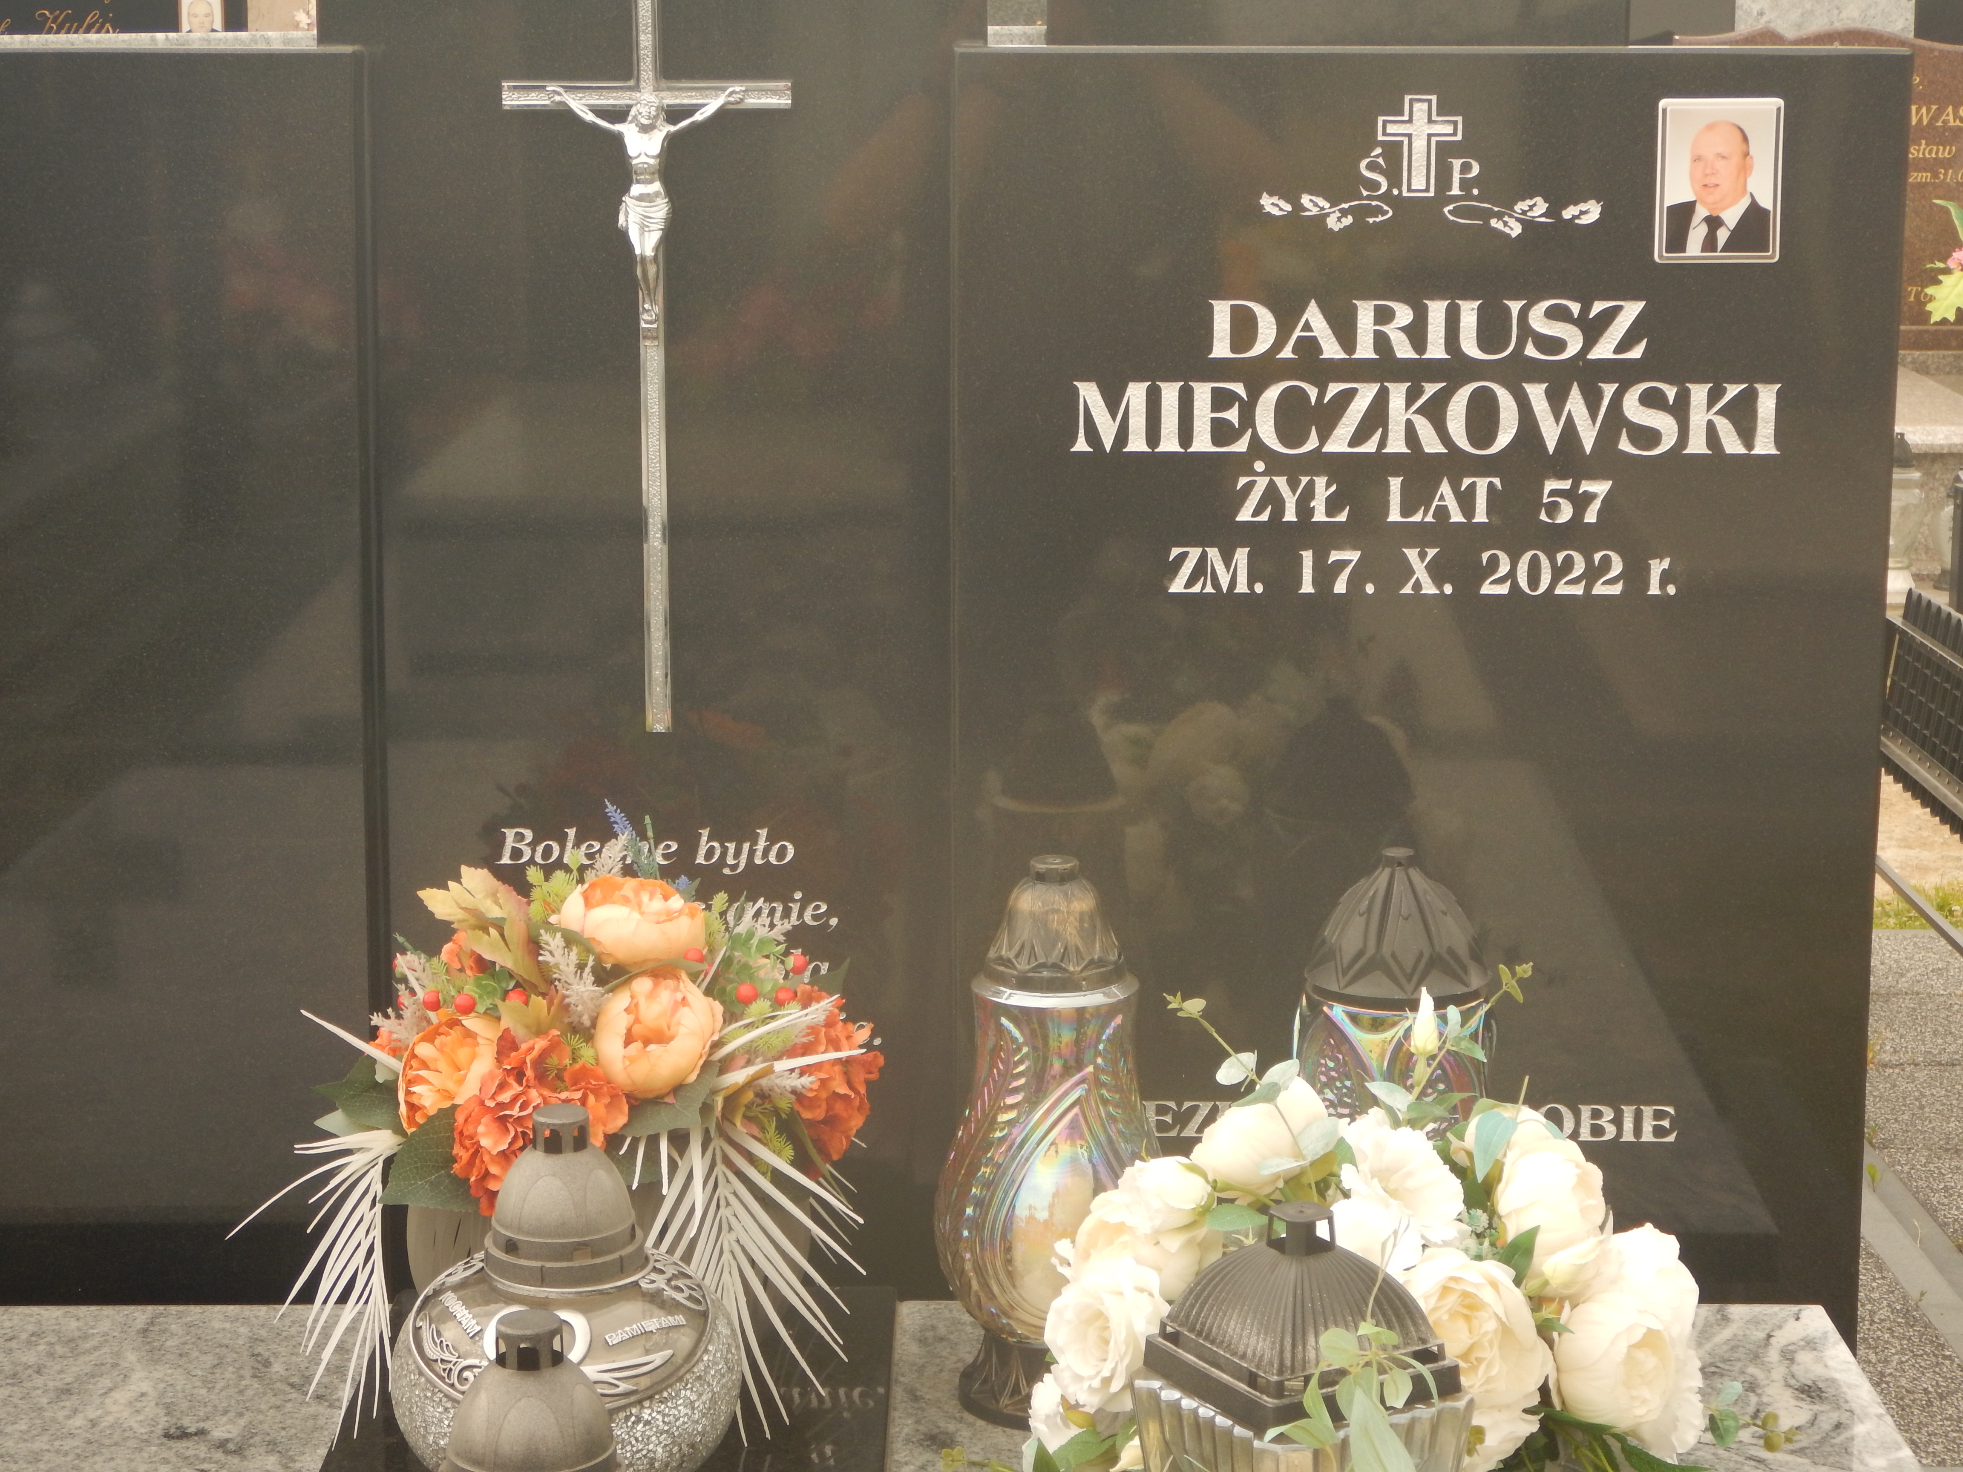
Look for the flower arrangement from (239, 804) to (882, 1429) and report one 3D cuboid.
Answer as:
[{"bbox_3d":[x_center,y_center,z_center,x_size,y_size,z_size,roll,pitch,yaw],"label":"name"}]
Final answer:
[{"bbox_3d":[-0.294,0.252,2.650,0.450,0.420,0.360,0,12,0],"label":"flower arrangement"}]

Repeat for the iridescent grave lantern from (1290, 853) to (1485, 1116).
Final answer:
[{"bbox_3d":[0.286,0.274,2.610,0.154,0.390,0.154,0,12,0],"label":"iridescent grave lantern"}]

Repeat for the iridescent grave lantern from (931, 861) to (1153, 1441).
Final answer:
[{"bbox_3d":[0.050,0.276,2.621,0.162,0.387,0.162,0,12,0],"label":"iridescent grave lantern"}]

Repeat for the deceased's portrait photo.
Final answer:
[{"bbox_3d":[0.540,-0.407,2.778,0.091,0.120,0.012,0,11,2],"label":"deceased's portrait photo"}]

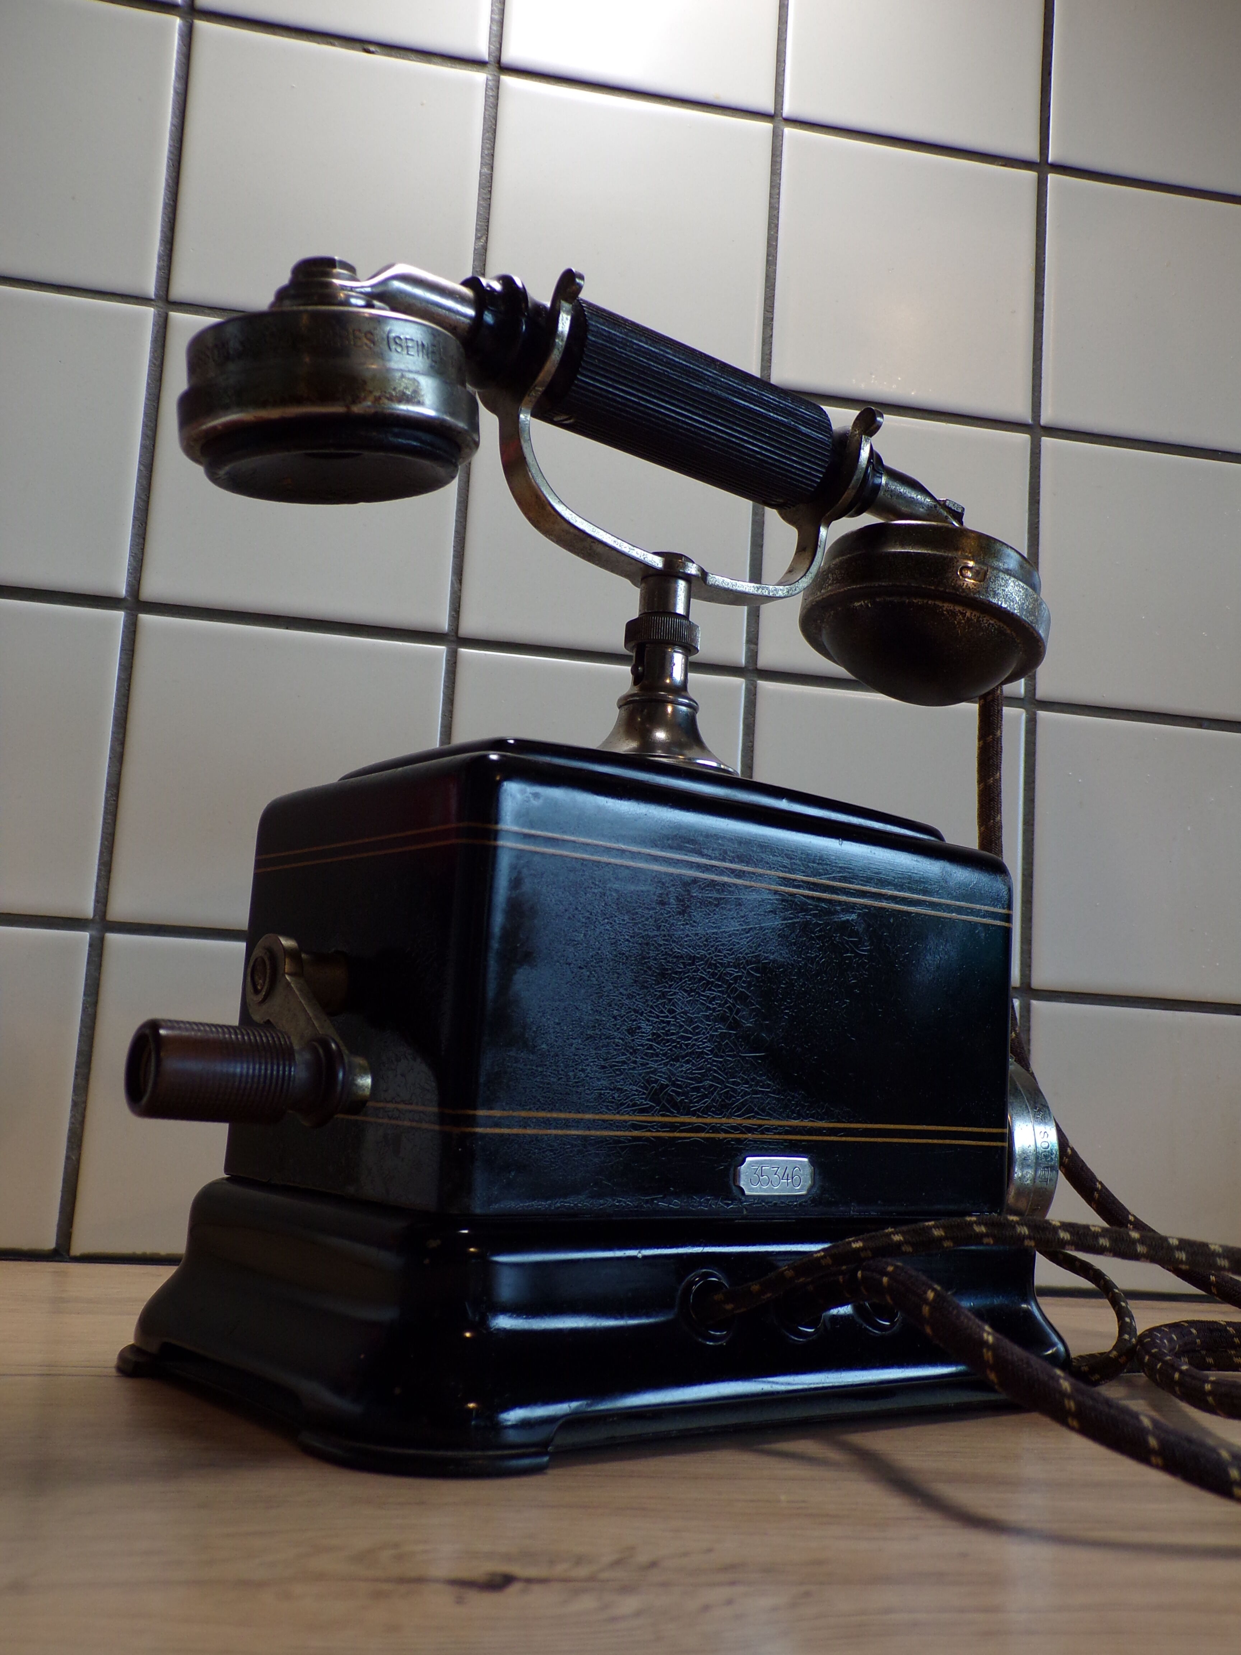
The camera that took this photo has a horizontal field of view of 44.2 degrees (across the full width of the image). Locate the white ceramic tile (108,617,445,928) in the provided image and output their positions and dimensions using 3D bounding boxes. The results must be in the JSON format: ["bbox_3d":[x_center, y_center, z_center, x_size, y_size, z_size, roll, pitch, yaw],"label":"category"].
[{"bbox_3d":[-0.112,-0.015,0.507,0.101,0.101,0.007,5,-9,-10],"label":"white ceramic tile"}]

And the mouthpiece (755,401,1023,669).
[{"bbox_3d":[0.096,-0.079,0.473,0.076,0.058,0.071,10,-11,-37],"label":"mouthpiece"}]

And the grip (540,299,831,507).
[{"bbox_3d":[0.018,-0.113,0.417,0.082,0.031,0.031,10,-11,-37],"label":"grip"}]

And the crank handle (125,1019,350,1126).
[{"bbox_3d":[-0.068,0.046,0.280,0.039,0.017,0.017,10,-11,-37],"label":"crank handle"}]

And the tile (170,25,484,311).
[{"bbox_3d":[-0.100,-0.224,0.538,0.101,0.101,0.007,5,-9,-10],"label":"tile"}]

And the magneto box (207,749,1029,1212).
[{"bbox_3d":[0.004,0.043,0.389,0.169,0.097,0.105,10,-11,-37],"label":"magneto box"}]

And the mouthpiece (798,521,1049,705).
[{"bbox_3d":[0.092,-0.059,0.469,0.071,0.037,0.071,26,-20,-33],"label":"mouthpiece"}]

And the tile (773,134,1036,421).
[{"bbox_3d":[0.107,-0.206,0.577,0.101,0.101,0.007,5,-9,-10],"label":"tile"}]

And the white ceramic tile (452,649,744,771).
[{"bbox_3d":[-0.009,-0.006,0.527,0.101,0.101,0.007,5,-9,-10],"label":"white ceramic tile"}]

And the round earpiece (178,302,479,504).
[{"bbox_3d":[-0.066,-0.094,0.351,0.068,0.030,0.068,-3,0,0],"label":"round earpiece"}]

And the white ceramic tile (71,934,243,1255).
[{"bbox_3d":[-0.118,0.089,0.492,0.101,0.101,0.007,5,-9,-10],"label":"white ceramic tile"}]

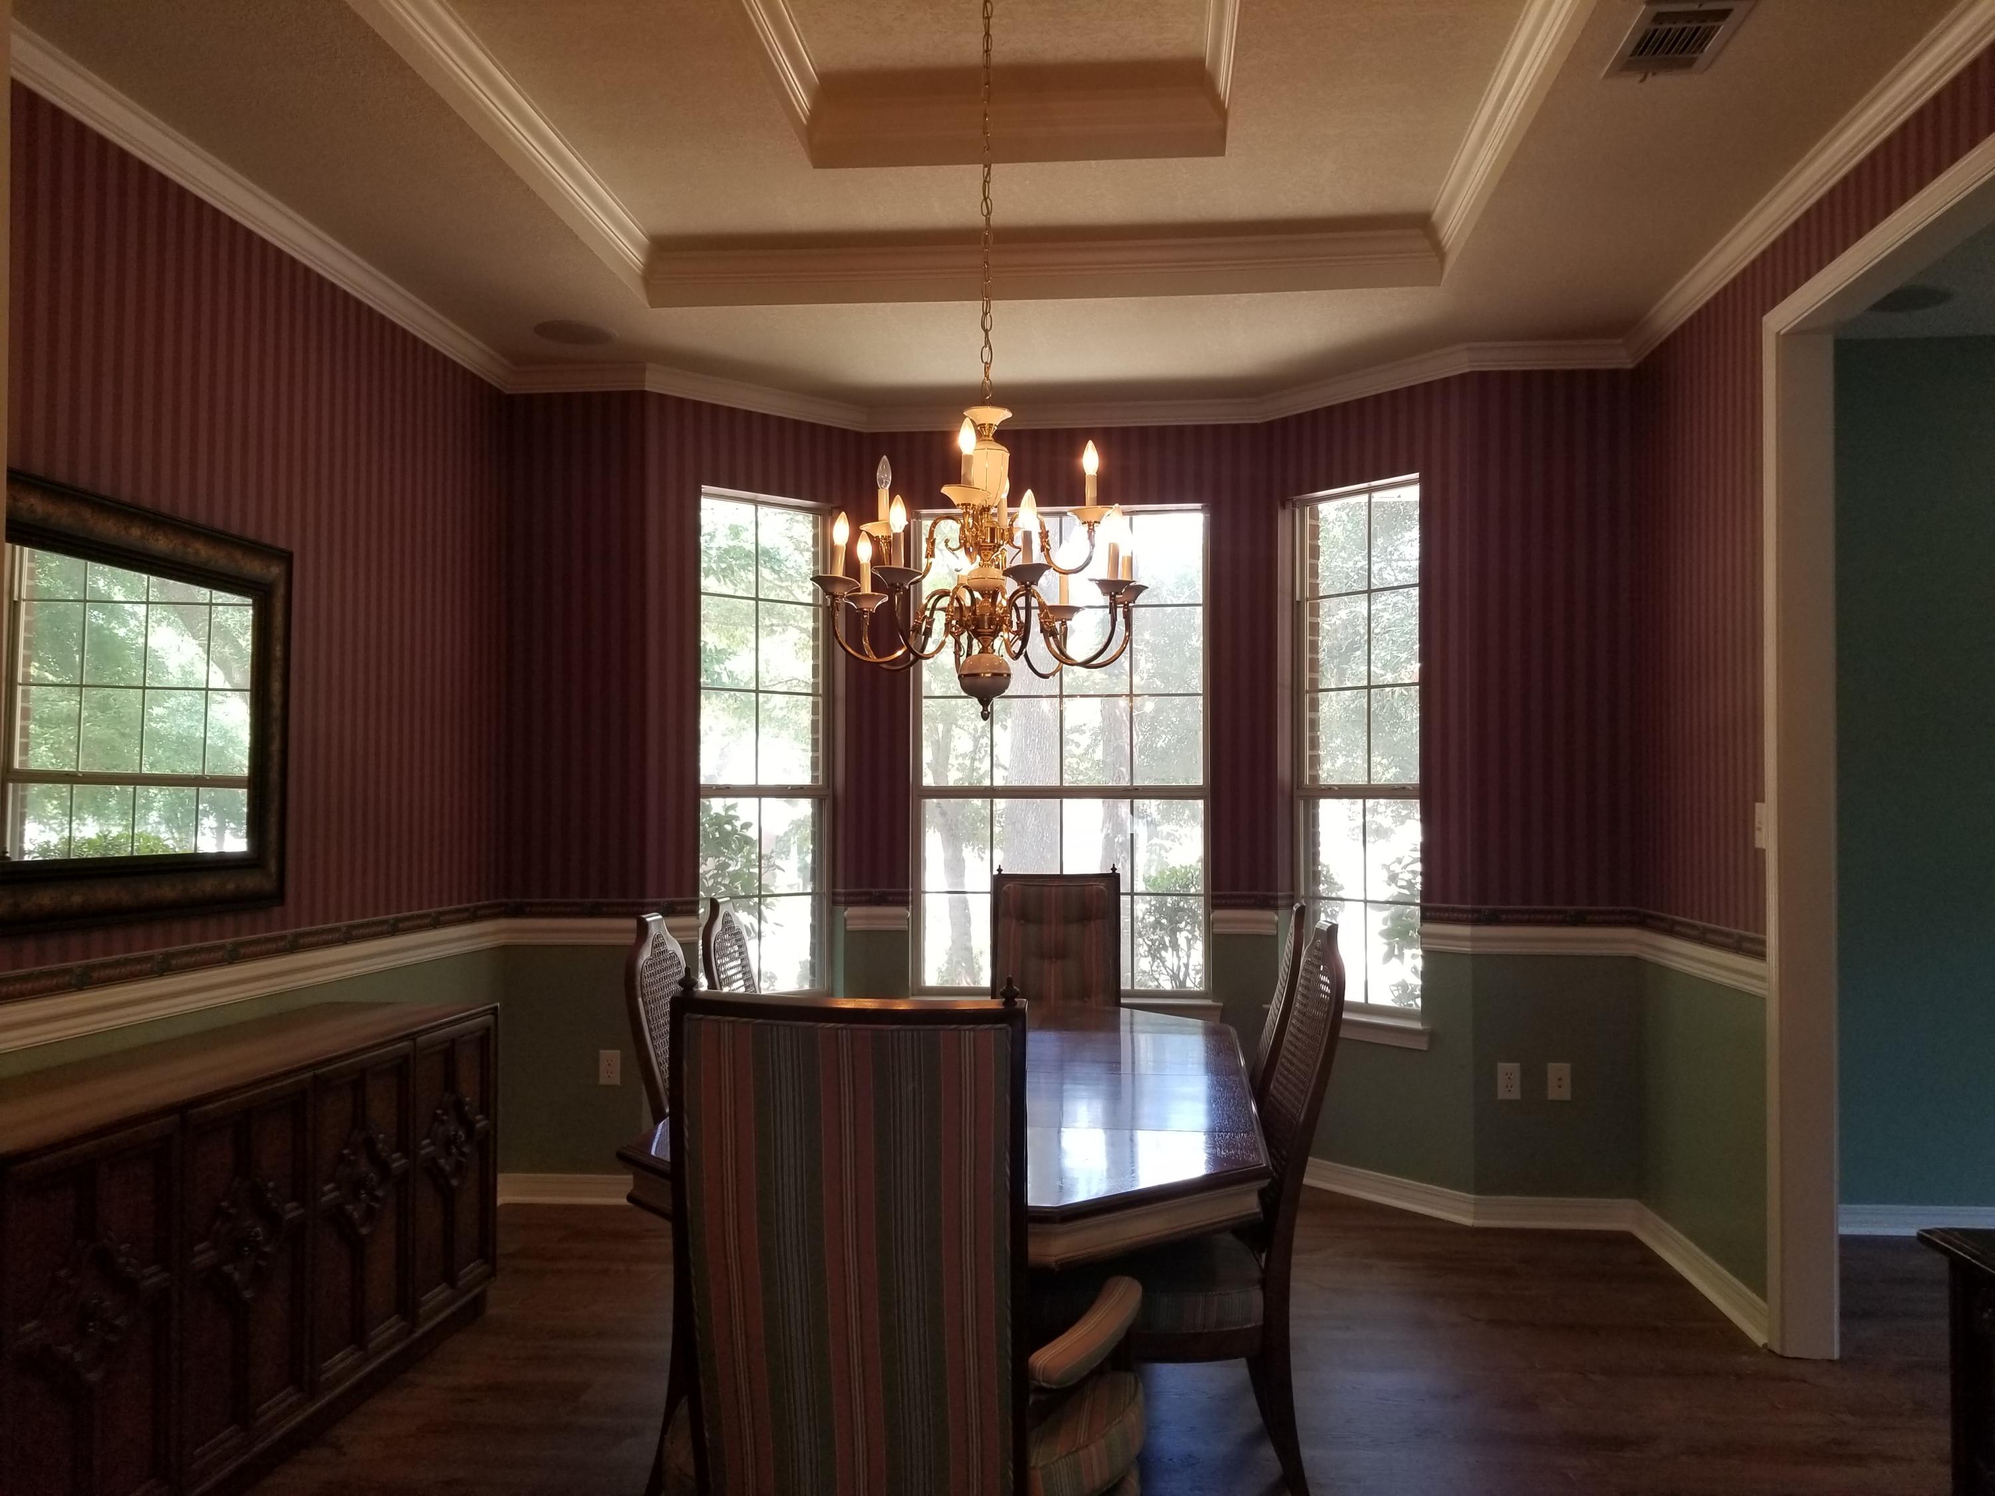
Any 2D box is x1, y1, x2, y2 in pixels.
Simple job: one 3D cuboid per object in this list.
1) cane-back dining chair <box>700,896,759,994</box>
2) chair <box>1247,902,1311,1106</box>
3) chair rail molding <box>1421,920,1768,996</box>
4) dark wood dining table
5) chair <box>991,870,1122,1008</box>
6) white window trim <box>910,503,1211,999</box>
[{"bbox_3d":[-0.348,0.890,3.486,0.600,1.070,0.500,0,-2,6],"label":"cane-back dining chair"},{"bbox_3d":[0.401,0.911,3.459,0.620,1.105,0.510,0,-2,7],"label":"chair"},{"bbox_3d":[1.606,0.583,4.207,0.625,0.090,1.120,0,-2,6],"label":"chair rail molding"},{"bbox_3d":[-0.008,1.035,3.043,1.020,0.755,2.040,0,-2,6],"label":"dark wood dining table"},{"bbox_3d":[0.148,0.908,4.339,0.620,1.100,0.660,0,-2,6],"label":"chair"},{"bbox_3d":[0.225,0.011,5.439,1.080,1.790,0.110,0,-2,6],"label":"white window trim"}]

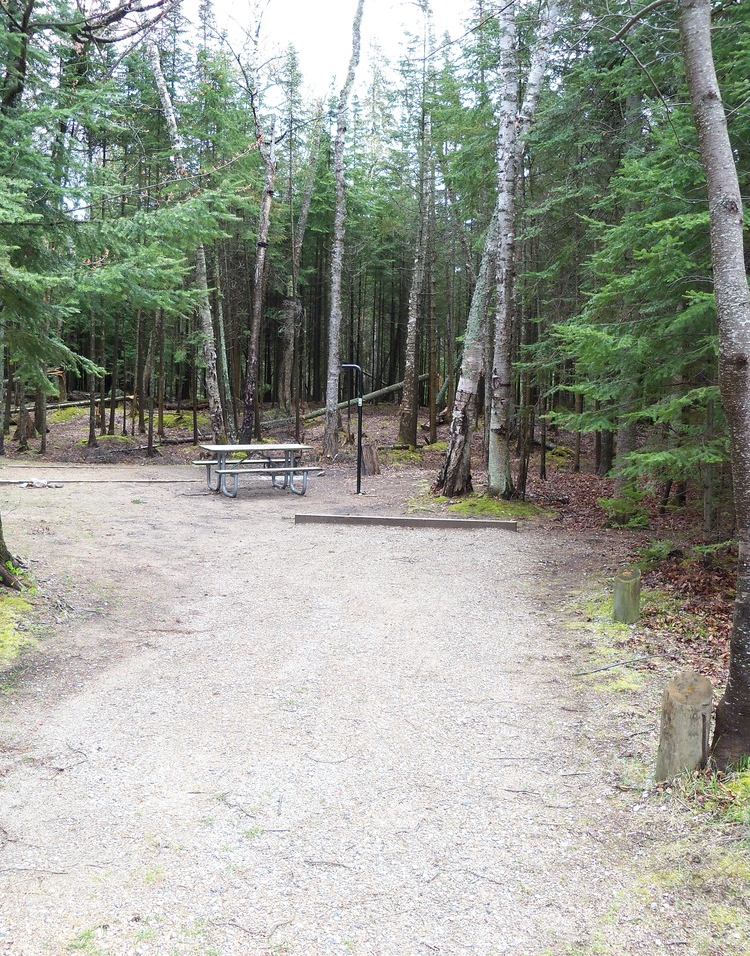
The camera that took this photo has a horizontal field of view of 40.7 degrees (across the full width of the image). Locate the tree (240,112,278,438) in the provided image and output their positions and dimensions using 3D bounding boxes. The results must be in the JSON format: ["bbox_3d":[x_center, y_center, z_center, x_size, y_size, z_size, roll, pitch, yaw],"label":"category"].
[{"bbox_3d":[-2.669,-4.374,23.114,0.720,7.361,0.600,1,6,-7],"label":"tree"}]

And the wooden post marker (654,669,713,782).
[{"bbox_3d":[1.305,1.041,4.279,0.208,0.397,0.220,3,6,17],"label":"wooden post marker"}]

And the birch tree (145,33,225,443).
[{"bbox_3d":[-4.350,-5.199,23.023,1.718,9.084,0.900,0,6,-11],"label":"birch tree"}]

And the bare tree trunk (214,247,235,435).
[{"bbox_3d":[-3.637,-3.101,24.260,0.480,4.569,0.400,0,6,-9],"label":"bare tree trunk"}]

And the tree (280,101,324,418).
[{"bbox_3d":[-2.268,-6.650,31.493,1.193,9.657,0.700,1,6,-4],"label":"tree"}]

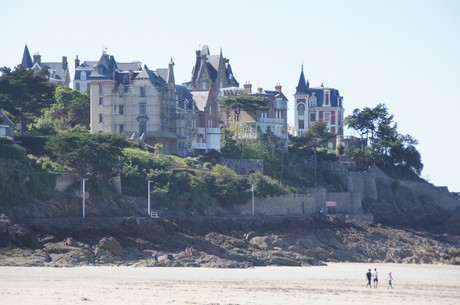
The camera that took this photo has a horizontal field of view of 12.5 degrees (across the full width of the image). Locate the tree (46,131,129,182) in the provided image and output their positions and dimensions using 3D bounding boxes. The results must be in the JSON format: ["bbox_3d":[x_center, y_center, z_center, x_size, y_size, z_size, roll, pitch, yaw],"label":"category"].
[{"bbox_3d":[-25.050,0.880,370.000,14.300,9.490,12.000,0,-2,0],"label":"tree"}]

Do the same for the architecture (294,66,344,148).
[{"bbox_3d":[20.070,-9.870,472.000,9.600,18.840,9.300,0,-2,12],"label":"architecture"}]

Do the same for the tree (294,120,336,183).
[{"bbox_3d":[17.850,0.110,450.000,9.000,13.900,8.500,0,-2,0],"label":"tree"}]

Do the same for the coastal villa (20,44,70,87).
[{"bbox_3d":[-40.760,-16.570,465.000,10.500,14.300,9.500,0,-2,5],"label":"coastal villa"}]

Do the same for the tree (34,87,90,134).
[{"bbox_3d":[-32.470,-8.140,408.000,10.800,9.310,9.500,0,-2,0],"label":"tree"}]

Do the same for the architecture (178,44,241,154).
[{"bbox_3d":[-4.240,-10.950,435.000,11.000,22.740,11.500,0,-2,-10],"label":"architecture"}]

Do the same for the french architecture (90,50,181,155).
[{"bbox_3d":[-17.870,-9.460,398.000,15.300,19.670,13.000,0,-2,10],"label":"french architecture"}]

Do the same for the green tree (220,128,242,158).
[{"bbox_3d":[0.310,-1.830,428.000,4.500,6.100,4.300,0,-2,0],"label":"green tree"}]

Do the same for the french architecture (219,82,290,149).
[{"bbox_3d":[4.970,-7.510,445.000,13.000,14.590,11.500,0,-2,-15],"label":"french architecture"}]

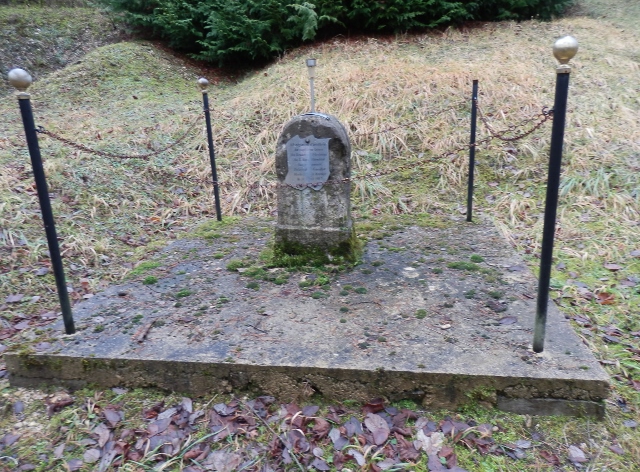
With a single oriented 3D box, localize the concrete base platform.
[{"bbox_3d":[0.002,0.267,3.114,2.611,0.174,2.410,0,18,9],"label":"concrete base platform"}]

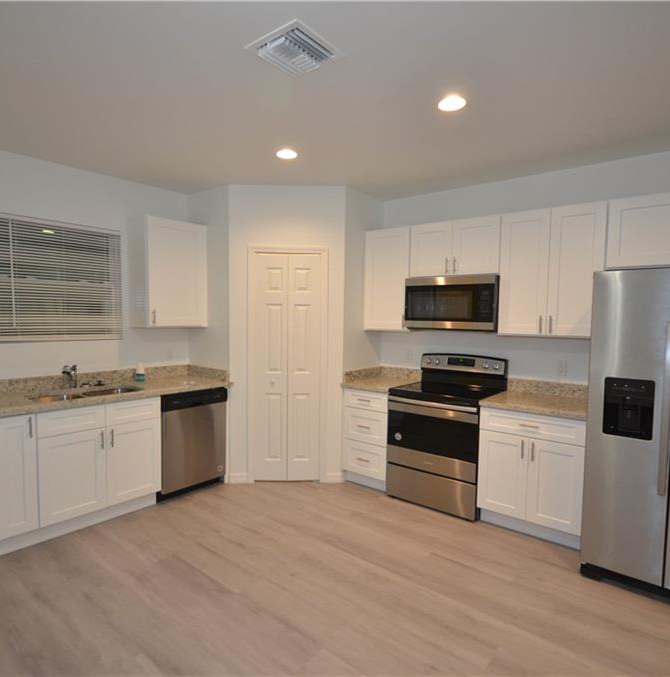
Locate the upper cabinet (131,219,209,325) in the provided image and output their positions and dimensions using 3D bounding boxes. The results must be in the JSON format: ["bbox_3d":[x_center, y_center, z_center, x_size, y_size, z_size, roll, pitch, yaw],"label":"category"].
[{"bbox_3d":[-1.488,-0.567,3.840,0.325,0.918,0.555,3,4,39],"label":"upper cabinet"}]

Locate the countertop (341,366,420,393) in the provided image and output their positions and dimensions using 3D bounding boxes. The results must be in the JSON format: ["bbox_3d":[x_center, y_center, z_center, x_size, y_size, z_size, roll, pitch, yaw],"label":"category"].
[{"bbox_3d":[0.444,0.374,3.927,0.465,0.143,0.650,3,4,36],"label":"countertop"}]

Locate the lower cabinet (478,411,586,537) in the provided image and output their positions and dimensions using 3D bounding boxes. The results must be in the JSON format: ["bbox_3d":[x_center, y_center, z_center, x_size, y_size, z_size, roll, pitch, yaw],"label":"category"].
[{"bbox_3d":[1.512,0.912,3.178,0.672,0.820,0.620,3,4,36],"label":"lower cabinet"}]

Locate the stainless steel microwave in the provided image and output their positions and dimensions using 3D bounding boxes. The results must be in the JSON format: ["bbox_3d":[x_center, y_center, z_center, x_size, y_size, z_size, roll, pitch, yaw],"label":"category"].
[{"bbox_3d":[1.029,-0.290,3.573,0.758,0.422,0.413,3,3,38],"label":"stainless steel microwave"}]

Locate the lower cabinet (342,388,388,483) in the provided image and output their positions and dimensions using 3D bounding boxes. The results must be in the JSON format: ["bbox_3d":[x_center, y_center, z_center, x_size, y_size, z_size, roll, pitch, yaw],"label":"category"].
[{"bbox_3d":[0.450,0.856,3.962,0.451,0.820,0.620,3,4,36],"label":"lower cabinet"}]

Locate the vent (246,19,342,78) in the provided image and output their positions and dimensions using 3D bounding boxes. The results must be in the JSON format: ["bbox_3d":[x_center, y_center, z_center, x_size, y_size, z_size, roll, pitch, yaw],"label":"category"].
[{"bbox_3d":[-0.171,-1.238,1.862,0.303,0.028,0.304,3,4,36],"label":"vent"}]

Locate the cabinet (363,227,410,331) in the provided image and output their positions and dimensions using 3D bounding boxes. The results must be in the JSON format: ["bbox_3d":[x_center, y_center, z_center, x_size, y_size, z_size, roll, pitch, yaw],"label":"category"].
[{"bbox_3d":[0.565,-0.530,4.001,0.467,0.918,0.325,3,4,36],"label":"cabinet"}]

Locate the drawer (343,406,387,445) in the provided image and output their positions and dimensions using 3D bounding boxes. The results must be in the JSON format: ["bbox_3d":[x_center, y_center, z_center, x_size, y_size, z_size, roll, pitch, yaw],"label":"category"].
[{"bbox_3d":[0.411,0.750,3.864,0.448,0.288,0.500,3,3,38],"label":"drawer"}]

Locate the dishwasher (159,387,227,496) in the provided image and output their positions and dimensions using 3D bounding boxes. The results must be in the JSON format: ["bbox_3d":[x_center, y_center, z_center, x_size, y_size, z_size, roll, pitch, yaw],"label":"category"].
[{"bbox_3d":[-1.372,0.850,3.670,0.610,0.862,0.604,3,3,38],"label":"dishwasher"}]

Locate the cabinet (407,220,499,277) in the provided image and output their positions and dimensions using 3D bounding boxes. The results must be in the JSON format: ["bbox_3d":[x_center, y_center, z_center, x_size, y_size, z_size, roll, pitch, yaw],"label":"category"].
[{"bbox_3d":[1.056,-0.728,3.593,0.774,0.457,0.327,3,3,38],"label":"cabinet"}]

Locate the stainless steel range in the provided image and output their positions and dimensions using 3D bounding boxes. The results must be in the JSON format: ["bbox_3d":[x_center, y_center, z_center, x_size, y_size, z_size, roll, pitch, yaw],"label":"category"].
[{"bbox_3d":[0.915,0.752,3.513,0.755,1.160,0.667,3,3,38],"label":"stainless steel range"}]

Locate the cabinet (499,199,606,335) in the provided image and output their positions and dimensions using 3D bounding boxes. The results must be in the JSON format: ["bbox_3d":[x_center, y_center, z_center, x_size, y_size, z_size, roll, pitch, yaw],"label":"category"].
[{"bbox_3d":[1.643,-0.474,3.206,0.687,0.918,0.325,3,4,36],"label":"cabinet"}]

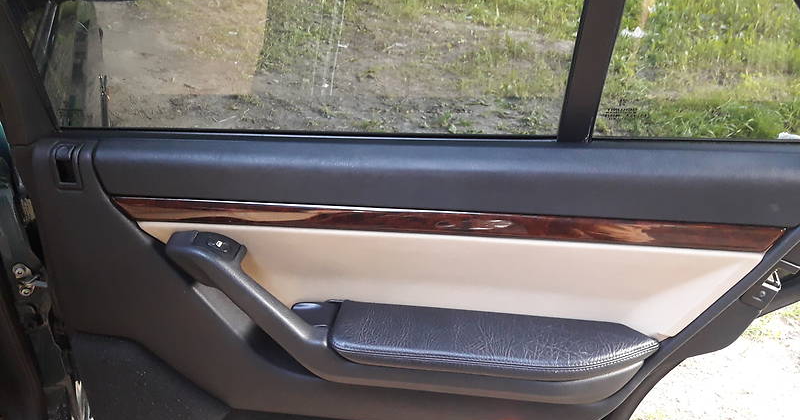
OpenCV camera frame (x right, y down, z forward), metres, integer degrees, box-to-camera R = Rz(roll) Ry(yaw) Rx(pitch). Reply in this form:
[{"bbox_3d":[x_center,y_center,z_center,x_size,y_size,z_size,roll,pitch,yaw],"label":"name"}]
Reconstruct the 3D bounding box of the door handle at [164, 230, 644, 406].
[{"bbox_3d":[0.009,0.139,0.795,0.565,0.210,0.105,2,30,7],"label":"door handle"}]

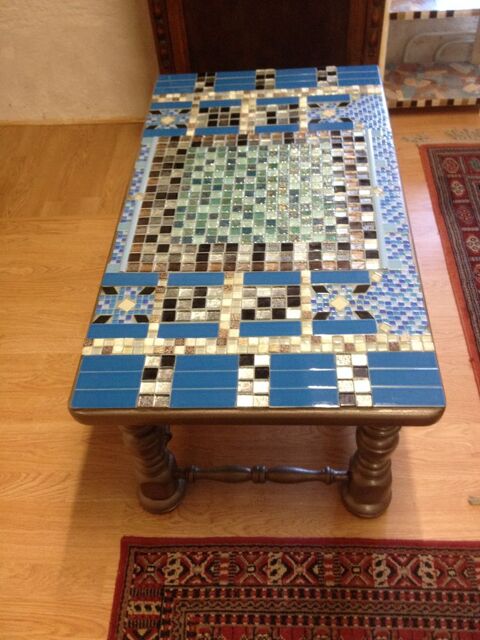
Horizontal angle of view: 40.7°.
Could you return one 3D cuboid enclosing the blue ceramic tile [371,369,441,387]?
[{"bbox_3d":[0.247,0.090,0.967,0.100,0.008,0.032,-1,46,5],"label":"blue ceramic tile"}]

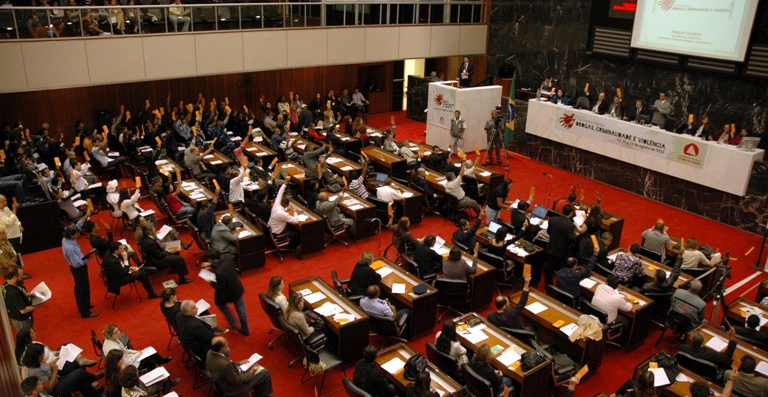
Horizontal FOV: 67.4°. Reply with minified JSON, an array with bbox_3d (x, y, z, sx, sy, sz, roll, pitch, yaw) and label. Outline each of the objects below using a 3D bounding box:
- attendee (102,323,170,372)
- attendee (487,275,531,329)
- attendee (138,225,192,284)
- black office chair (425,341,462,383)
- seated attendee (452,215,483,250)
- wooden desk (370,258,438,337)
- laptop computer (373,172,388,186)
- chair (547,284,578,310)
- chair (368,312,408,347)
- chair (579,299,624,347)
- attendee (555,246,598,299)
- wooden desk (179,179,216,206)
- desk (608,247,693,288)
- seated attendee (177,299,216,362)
[{"bbox_3d":[-3.509,2.233,8.264,0.930,1.280,0.560,-15,26,-37],"label":"attendee"},{"bbox_3d":[1.976,2.020,9.261,0.620,1.450,0.820,12,24,26],"label":"attendee"},{"bbox_3d":[-4.225,1.095,11.261,0.930,1.280,0.560,-8,22,-22],"label":"attendee"},{"bbox_3d":[1.046,2.489,8.473,0.640,0.840,0.600,-17,27,-40],"label":"black office chair"},{"bbox_3d":[1.792,0.955,12.144,0.800,1.330,0.600,-11,25,-30],"label":"seated attendee"},{"bbox_3d":[0.225,1.813,10.620,0.560,0.764,1.596,-15,26,-35],"label":"wooden desk"},{"bbox_3d":[-0.111,-0.497,15.036,0.340,0.230,0.290,13,24,30],"label":"laptop computer"},{"bbox_3d":[3.240,1.952,10.189,0.640,0.960,0.610,-14,26,-34],"label":"chair"},{"bbox_3d":[0.065,2.092,9.475,0.600,0.840,0.640,11,23,24],"label":"chair"},{"bbox_3d":[3.636,2.108,9.626,0.620,0.920,0.600,-16,28,-37],"label":"chair"},{"bbox_3d":[3.416,1.585,10.283,0.900,1.360,0.620,-15,26,-37],"label":"attendee"},{"bbox_3d":[-4.724,0.138,14.565,0.563,0.735,1.578,-13,25,-34],"label":"wooden desk"},{"bbox_3d":[5.034,1.640,11.132,0.570,0.760,1.530,-14,27,-35],"label":"desk"},{"bbox_3d":[-2.633,2.023,8.686,0.850,1.270,0.550,-13,25,-32],"label":"seated attendee"}]

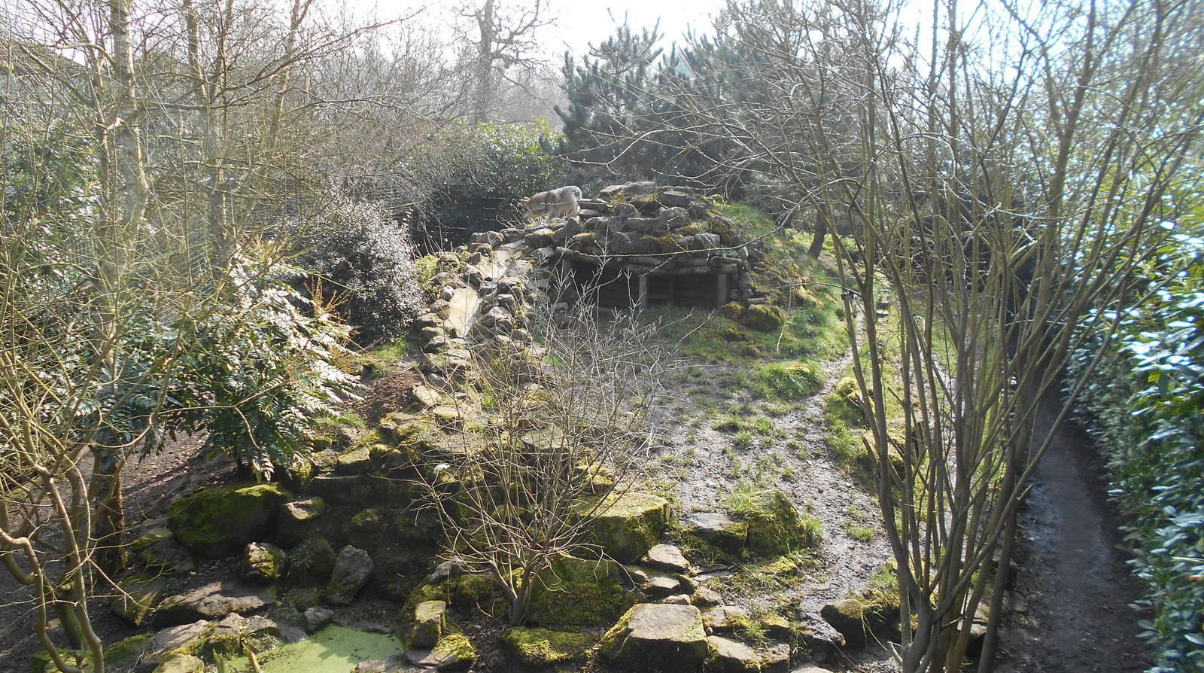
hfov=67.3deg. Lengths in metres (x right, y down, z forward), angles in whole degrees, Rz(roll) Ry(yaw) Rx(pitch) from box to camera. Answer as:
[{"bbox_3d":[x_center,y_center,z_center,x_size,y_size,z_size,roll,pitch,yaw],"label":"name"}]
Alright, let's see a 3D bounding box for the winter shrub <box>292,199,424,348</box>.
[{"bbox_3d":[-3.123,-0.865,11.730,1.500,1.800,1.500,0,13,0],"label":"winter shrub"}]

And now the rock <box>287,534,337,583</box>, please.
[{"bbox_3d":[-2.703,2.070,8.428,0.443,0.378,0.355,-4,12,-19],"label":"rock"}]

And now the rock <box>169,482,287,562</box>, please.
[{"bbox_3d":[-3.754,1.833,9.111,1.137,0.579,0.773,-5,12,-23],"label":"rock"}]

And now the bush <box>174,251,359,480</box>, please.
[{"bbox_3d":[-3.113,0.271,8.524,1.482,2.093,1.408,0,13,0],"label":"bush"}]

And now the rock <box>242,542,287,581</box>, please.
[{"bbox_3d":[-2.946,1.965,7.893,0.336,0.294,0.286,5,14,19],"label":"rock"}]

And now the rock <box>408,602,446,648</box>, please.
[{"bbox_3d":[-1.249,2.060,6.467,0.241,0.277,0.260,0,13,0],"label":"rock"}]

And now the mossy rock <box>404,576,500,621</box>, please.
[{"bbox_3d":[-1.249,2.163,7.524,0.823,0.240,0.452,-2,14,-10],"label":"mossy rock"}]

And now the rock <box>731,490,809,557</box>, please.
[{"bbox_3d":[1.535,1.701,8.284,0.706,0.525,0.565,2,14,10],"label":"rock"}]

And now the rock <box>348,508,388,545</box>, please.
[{"bbox_3d":[-2.241,1.817,8.656,0.370,0.287,0.315,-3,12,-15],"label":"rock"}]

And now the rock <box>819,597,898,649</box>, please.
[{"bbox_3d":[2.045,2.276,7.199,0.589,0.313,0.412,-2,14,-10],"label":"rock"}]

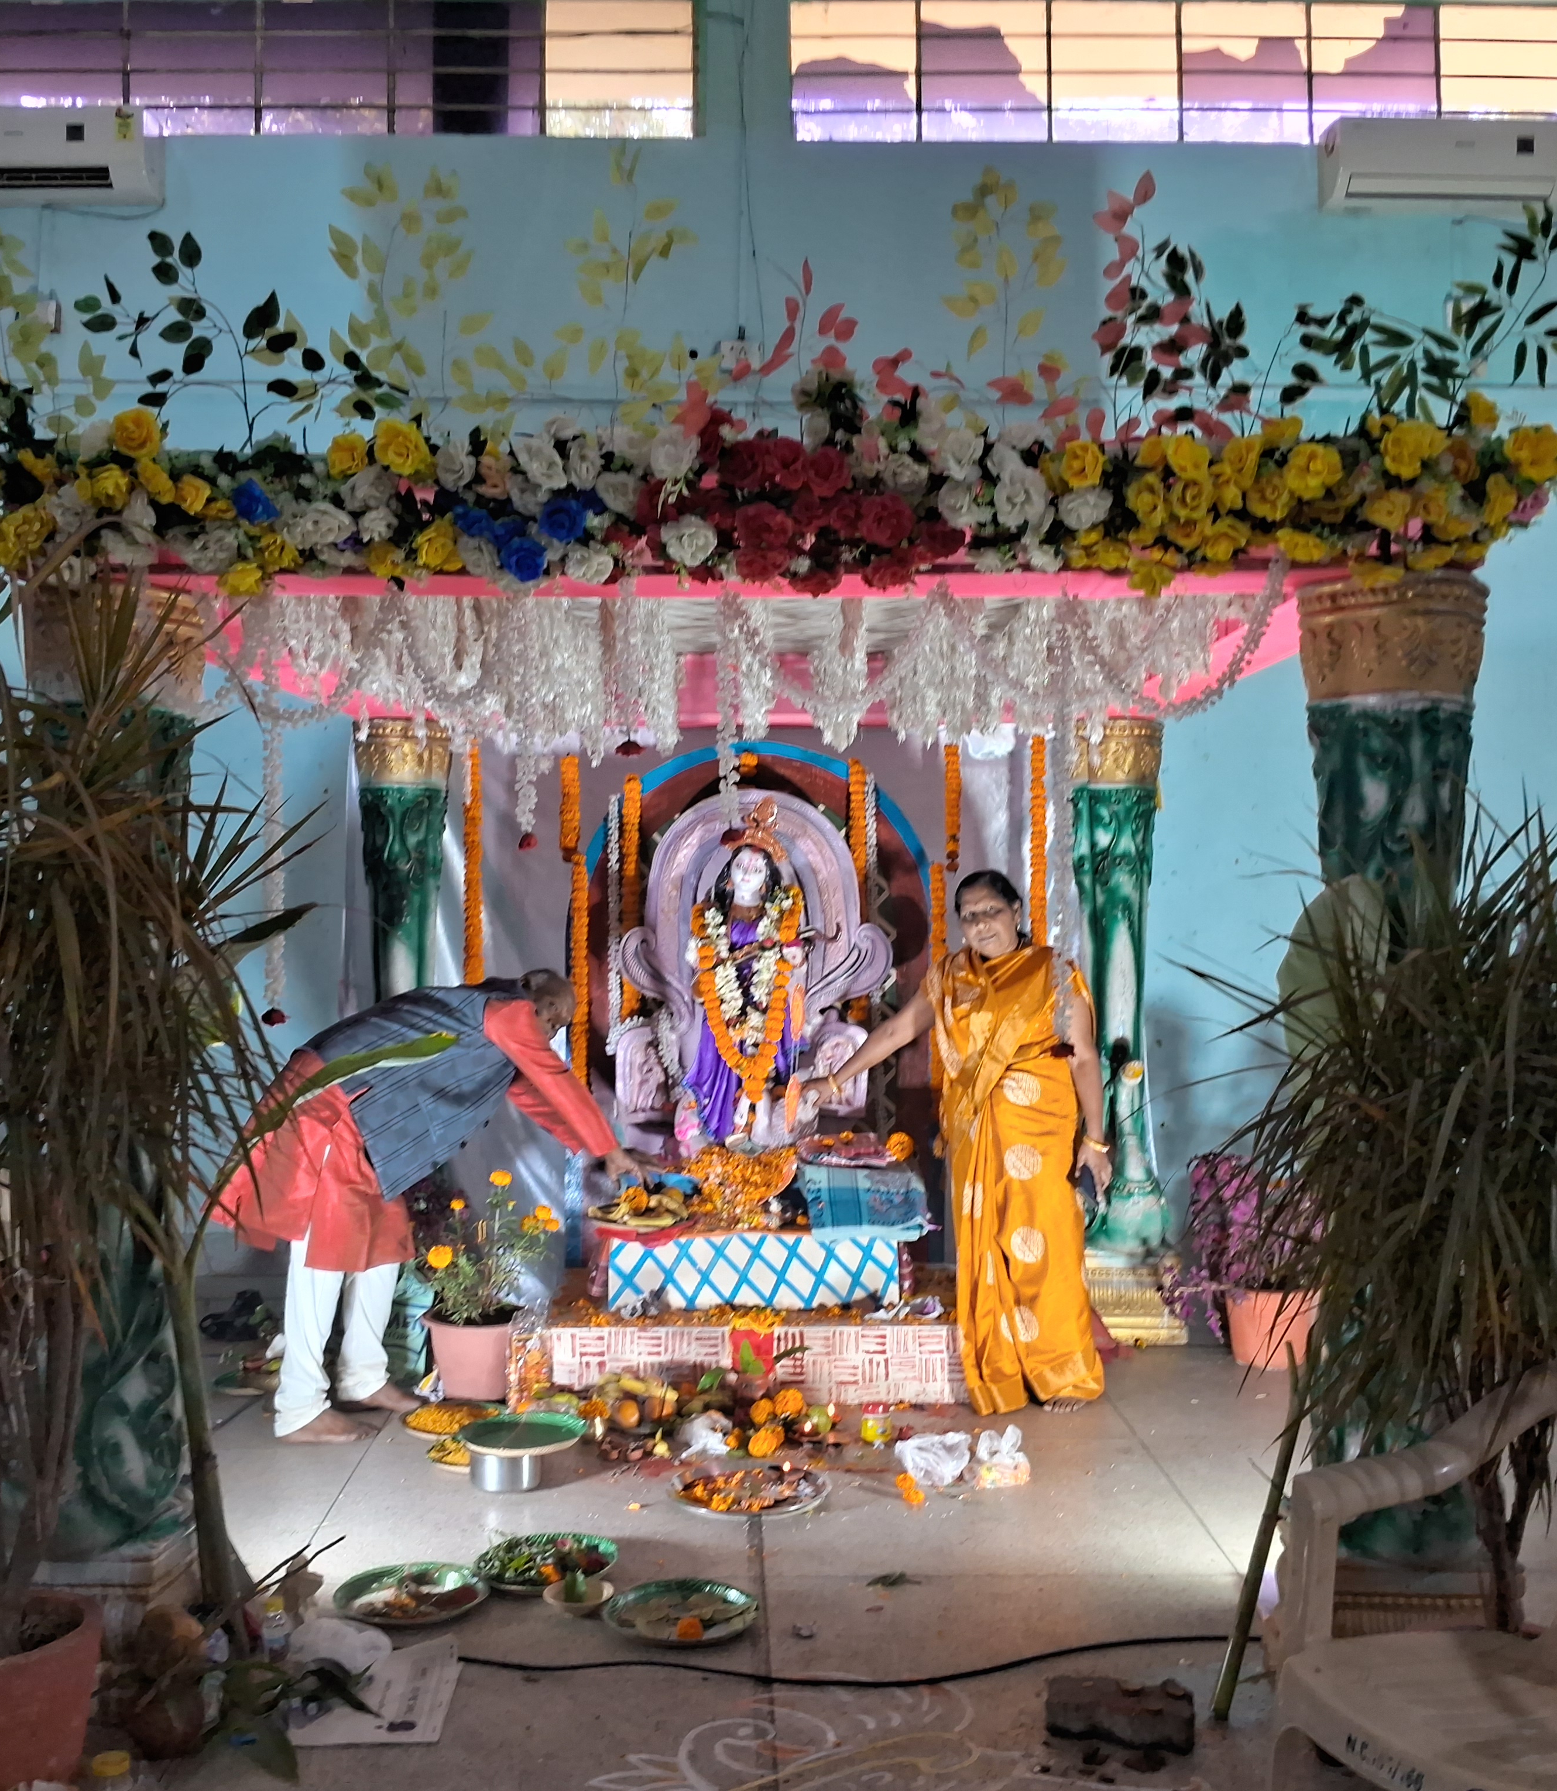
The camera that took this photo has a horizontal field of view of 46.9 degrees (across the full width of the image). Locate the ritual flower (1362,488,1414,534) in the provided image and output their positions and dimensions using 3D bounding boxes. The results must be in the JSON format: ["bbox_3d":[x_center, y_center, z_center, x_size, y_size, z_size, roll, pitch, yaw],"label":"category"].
[{"bbox_3d":[1.065,-0.671,3.130,0.092,0.079,0.070,0,1,-1],"label":"ritual flower"}]

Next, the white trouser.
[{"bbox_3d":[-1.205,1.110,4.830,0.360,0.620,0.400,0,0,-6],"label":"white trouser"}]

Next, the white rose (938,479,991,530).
[{"bbox_3d":[0.319,-0.669,3.070,0.092,0.089,0.075,0,0,6],"label":"white rose"}]

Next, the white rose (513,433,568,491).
[{"bbox_3d":[-0.420,-0.767,3.170,0.096,0.102,0.070,0,0,-6],"label":"white rose"}]

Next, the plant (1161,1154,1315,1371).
[{"bbox_3d":[1.437,1.102,5.450,0.550,0.635,0.480,0,0,0],"label":"plant"}]

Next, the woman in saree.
[{"bbox_3d":[0.514,0.676,5.120,0.860,1.500,0.450,0,0,11],"label":"woman in saree"}]

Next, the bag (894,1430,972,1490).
[{"bbox_3d":[0.381,1.395,4.440,0.190,0.105,0.160,0,0,-2],"label":"bag"}]

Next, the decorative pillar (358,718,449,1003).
[{"bbox_3d":[-1.225,0.447,5.880,0.420,2.010,0.420,0,0,-1],"label":"decorative pillar"}]

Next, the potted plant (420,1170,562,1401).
[{"bbox_3d":[-0.826,1.103,5.151,0.380,0.626,0.360,0,1,-1],"label":"potted plant"}]

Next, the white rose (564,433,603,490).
[{"bbox_3d":[-0.348,-0.775,3.200,0.072,0.101,0.065,0,0,-5],"label":"white rose"}]

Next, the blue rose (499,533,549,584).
[{"bbox_3d":[-0.441,-0.587,3.120,0.085,0.085,0.070,0,1,-1],"label":"blue rose"}]

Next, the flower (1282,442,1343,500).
[{"bbox_3d":[0.915,-0.728,3.070,0.102,0.099,0.075,0,0,0],"label":"flower"}]

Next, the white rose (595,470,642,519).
[{"bbox_3d":[-0.286,-0.717,3.200,0.082,0.085,0.065,0,0,-5],"label":"white rose"}]

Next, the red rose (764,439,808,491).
[{"bbox_3d":[0.015,-0.761,3.160,0.077,0.089,0.070,0,1,-1],"label":"red rose"}]

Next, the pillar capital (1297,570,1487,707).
[{"bbox_3d":[1.075,-0.446,3.140,0.335,0.220,0.335,0,0,0],"label":"pillar capital"}]

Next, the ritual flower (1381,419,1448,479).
[{"bbox_3d":[1.128,-0.790,3.180,0.112,0.099,0.070,0,1,-1],"label":"ritual flower"}]

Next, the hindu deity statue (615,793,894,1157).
[{"bbox_3d":[-0.073,0.251,5.620,0.860,1.130,0.420,0,1,-1],"label":"hindu deity statue"}]

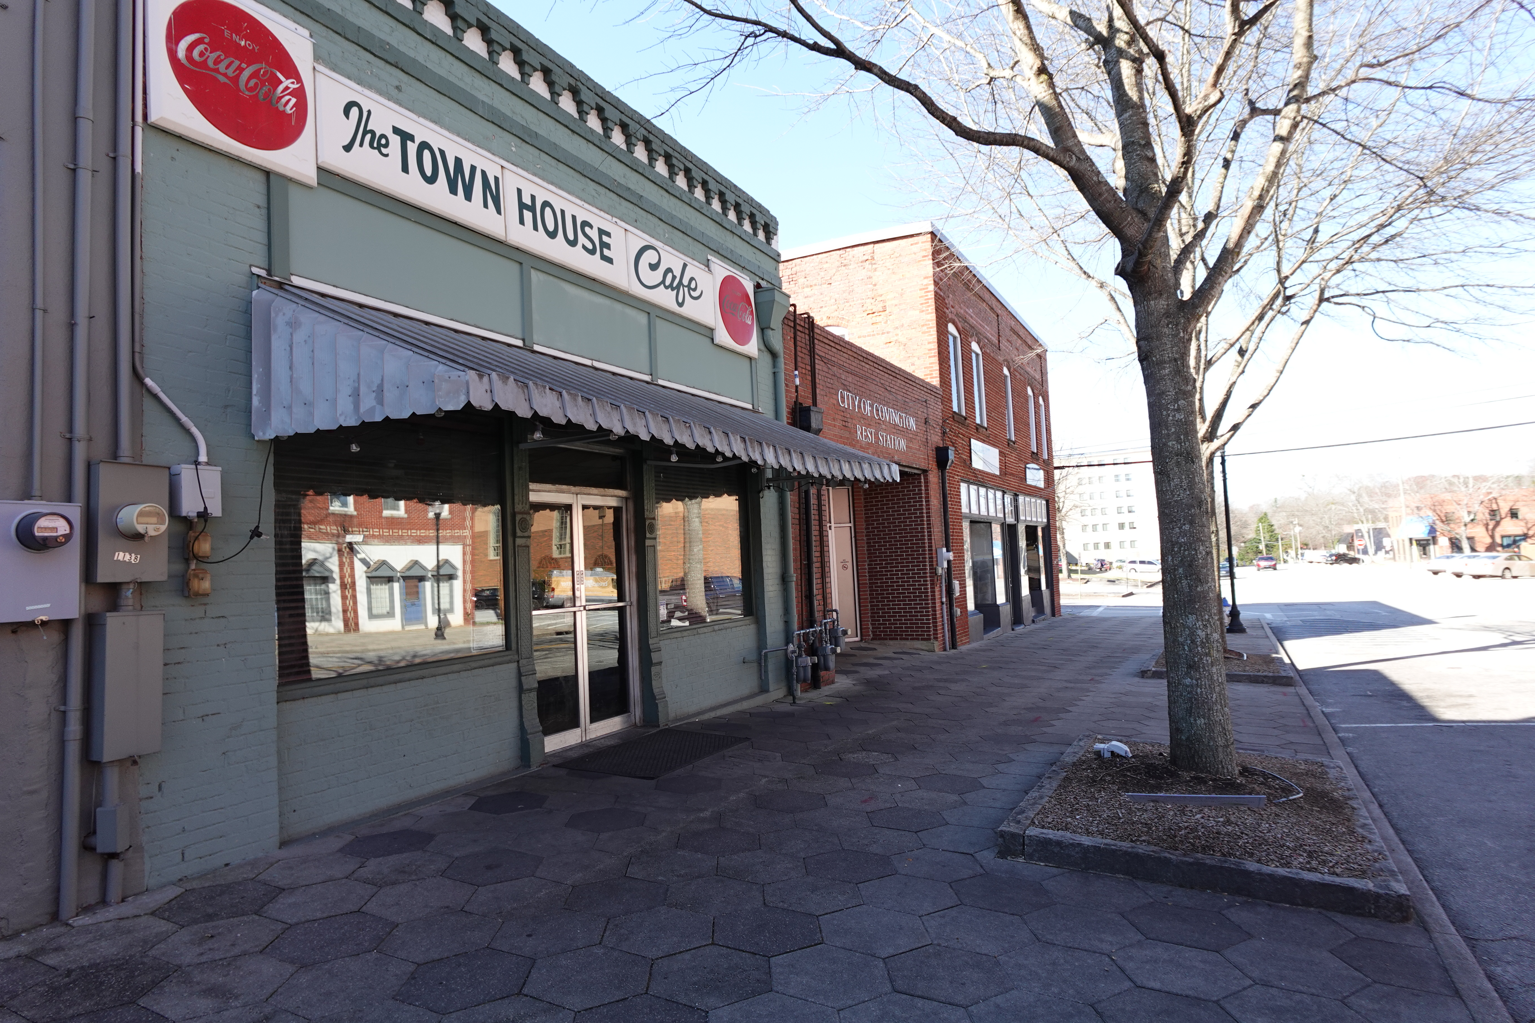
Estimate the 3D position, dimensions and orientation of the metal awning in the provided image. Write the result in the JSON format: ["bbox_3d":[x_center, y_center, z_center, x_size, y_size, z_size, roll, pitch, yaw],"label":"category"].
[{"bbox_3d":[-0.698,-0.809,6.963,1.600,0.950,6.050,-5,-4,27],"label":"metal awning"}]

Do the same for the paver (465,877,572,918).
[{"bbox_3d":[-1.162,1.841,4.001,0.455,0.055,0.525,0,-3,-2],"label":"paver"}]

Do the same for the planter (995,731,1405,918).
[{"bbox_3d":[2.679,1.809,5.311,1.726,0.150,2.863,-2,-4,29],"label":"planter"}]

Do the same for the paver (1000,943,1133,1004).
[{"bbox_3d":[1.152,1.815,3.320,0.455,0.060,0.525,0,-4,-2],"label":"paver"}]

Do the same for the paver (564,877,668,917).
[{"bbox_3d":[-0.697,1.809,3.932,0.440,0.060,0.508,0,-4,-2],"label":"paver"}]

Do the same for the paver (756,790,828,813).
[{"bbox_3d":[0.155,1.960,5.688,0.455,0.060,0.525,0,-4,-2],"label":"paver"}]

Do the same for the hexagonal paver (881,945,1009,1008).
[{"bbox_3d":[0.688,1.812,3.296,0.455,0.060,0.525,0,-4,-2],"label":"hexagonal paver"}]

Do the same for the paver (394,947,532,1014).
[{"bbox_3d":[-1.139,1.808,3.245,0.455,0.055,0.525,0,-3,-2],"label":"paver"}]

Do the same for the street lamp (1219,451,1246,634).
[{"bbox_3d":[10.894,0.535,20.140,0.480,4.600,0.480,-5,-4,28],"label":"street lamp"}]

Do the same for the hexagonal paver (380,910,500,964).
[{"bbox_3d":[-1.375,1.823,3.603,0.455,0.055,0.525,0,-3,-2],"label":"hexagonal paver"}]

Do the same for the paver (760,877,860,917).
[{"bbox_3d":[0.212,1.861,4.071,0.457,0.060,0.520,0,-3,-2],"label":"paver"}]

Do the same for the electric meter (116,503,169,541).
[{"bbox_3d":[-2.951,0.049,4.035,0.140,0.172,0.172,-5,-4,28],"label":"electric meter"}]

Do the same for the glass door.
[{"bbox_3d":[-1.646,0.917,7.426,0.060,2.135,1.430,-5,-5,28],"label":"glass door"}]

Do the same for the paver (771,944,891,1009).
[{"bbox_3d":[0.233,1.809,3.281,0.455,0.060,0.525,0,-4,-2],"label":"paver"}]

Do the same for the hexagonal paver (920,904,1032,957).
[{"bbox_3d":[0.910,1.832,3.676,0.455,0.055,0.525,0,-3,-2],"label":"hexagonal paver"}]

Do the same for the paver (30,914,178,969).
[{"bbox_3d":[-2.682,1.772,3.458,0.440,0.060,0.508,0,-4,-2],"label":"paver"}]

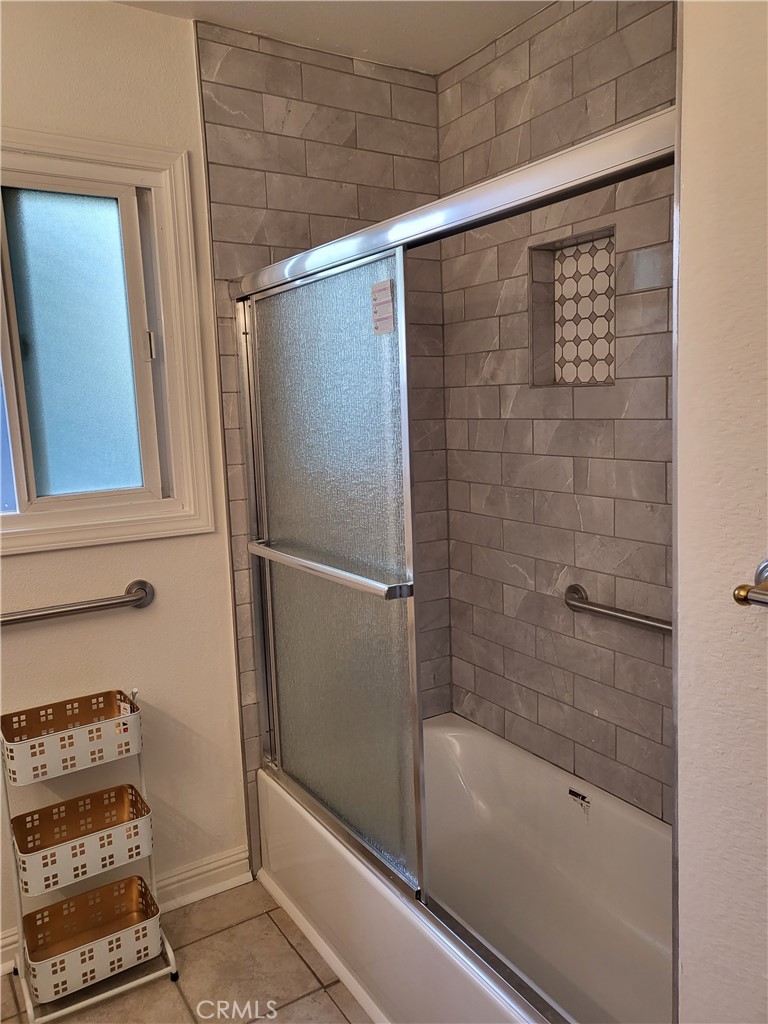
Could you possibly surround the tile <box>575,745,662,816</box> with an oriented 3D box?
[{"bbox_3d":[0.641,0.732,2.116,0.009,0.095,0.299,-7,9,-32],"label":"tile"}]

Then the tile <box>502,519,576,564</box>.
[{"bbox_3d":[0.457,0.088,2.284,0.010,0.100,0.301,-7,9,-31],"label":"tile"}]

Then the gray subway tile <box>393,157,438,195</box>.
[{"bbox_3d":[0.103,-1.065,2.437,0.175,0.101,0.009,-7,9,-32],"label":"gray subway tile"}]

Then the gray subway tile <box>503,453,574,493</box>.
[{"bbox_3d":[0.457,-0.117,2.296,0.009,0.101,0.304,-7,9,-32],"label":"gray subway tile"}]

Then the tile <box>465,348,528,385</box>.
[{"bbox_3d":[0.350,-0.440,2.362,0.010,0.100,0.285,-7,9,-32],"label":"tile"}]

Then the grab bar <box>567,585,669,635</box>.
[{"bbox_3d":[0.682,0.284,1.935,0.076,0.080,0.680,-7,9,-32],"label":"grab bar"}]

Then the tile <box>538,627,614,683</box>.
[{"bbox_3d":[0.545,0.409,2.205,0.009,0.101,0.299,-7,9,-32],"label":"tile"}]

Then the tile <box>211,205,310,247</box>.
[{"bbox_3d":[-0.344,-0.803,2.175,0.299,0.100,0.010,-7,10,-33],"label":"tile"}]

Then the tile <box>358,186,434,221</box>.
[{"bbox_3d":[0.051,-0.961,2.429,0.303,0.100,0.010,-7,9,-32],"label":"tile"}]

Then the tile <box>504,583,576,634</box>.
[{"bbox_3d":[0.465,0.292,2.313,0.010,0.100,0.301,-7,9,-31],"label":"tile"}]

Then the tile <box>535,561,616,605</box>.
[{"bbox_3d":[0.547,0.209,2.216,0.009,0.101,0.304,-7,9,-32],"label":"tile"}]

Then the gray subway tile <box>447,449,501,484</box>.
[{"bbox_3d":[0.294,-0.144,2.501,0.010,0.100,0.278,-7,9,-31],"label":"gray subway tile"}]

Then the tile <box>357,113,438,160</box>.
[{"bbox_3d":[0.043,-1.166,2.401,0.303,0.100,0.010,-7,9,-32],"label":"tile"}]

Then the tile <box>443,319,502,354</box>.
[{"bbox_3d":[0.278,-0.551,2.439,0.009,0.101,0.275,-7,9,-32],"label":"tile"}]

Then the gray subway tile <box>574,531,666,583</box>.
[{"bbox_3d":[0.618,0.119,2.028,0.010,0.100,0.301,-7,9,-31],"label":"gray subway tile"}]

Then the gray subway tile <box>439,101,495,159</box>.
[{"bbox_3d":[0.258,-1.169,2.366,0.010,0.100,0.275,-7,9,-32],"label":"gray subway tile"}]

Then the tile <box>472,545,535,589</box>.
[{"bbox_3d":[0.376,0.175,2.432,0.010,0.100,0.301,-7,9,-31],"label":"tile"}]

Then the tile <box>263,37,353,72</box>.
[{"bbox_3d":[-0.219,-1.301,2.200,0.301,0.040,0.010,-7,10,-33],"label":"tile"}]

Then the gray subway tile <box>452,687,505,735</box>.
[{"bbox_3d":[0.325,0.671,2.616,0.010,0.100,0.278,-7,9,-31],"label":"gray subway tile"}]

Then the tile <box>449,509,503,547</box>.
[{"bbox_3d":[0.300,0.060,2.525,0.009,0.101,0.275,-7,9,-32],"label":"tile"}]

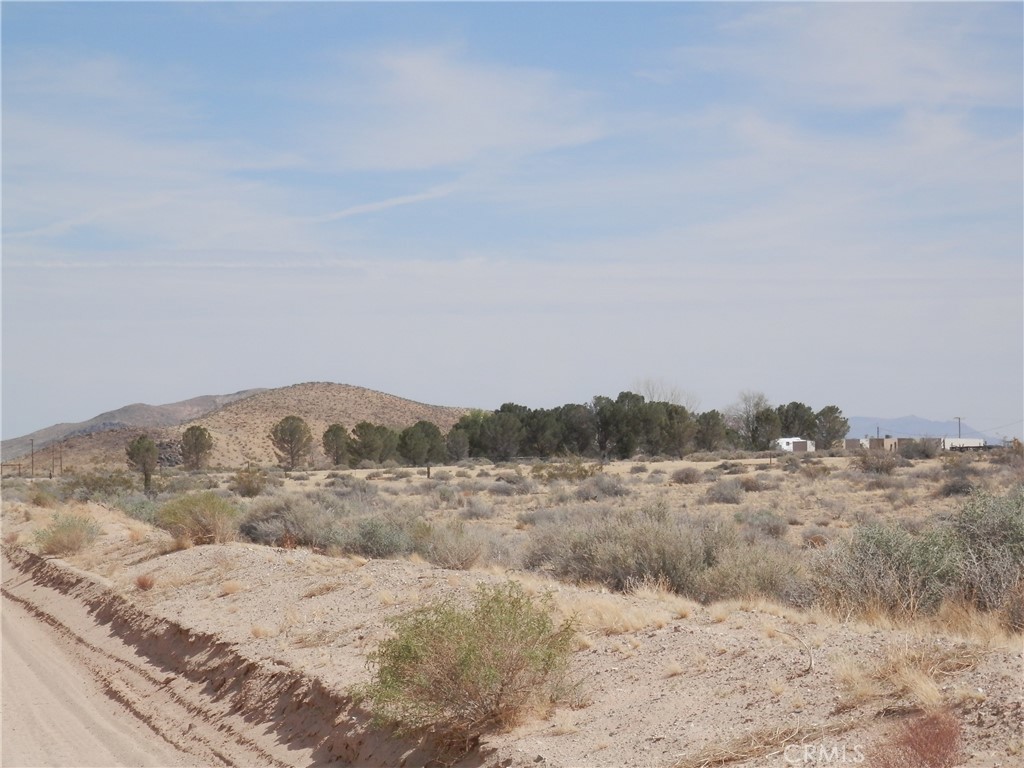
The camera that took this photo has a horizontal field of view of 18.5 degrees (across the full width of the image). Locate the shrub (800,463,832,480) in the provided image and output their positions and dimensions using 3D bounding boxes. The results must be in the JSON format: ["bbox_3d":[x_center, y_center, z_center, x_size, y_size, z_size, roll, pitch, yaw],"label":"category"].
[{"bbox_3d":[14.566,4.186,150.000,1.530,0.860,1.380,0,-1,0],"label":"shrub"}]

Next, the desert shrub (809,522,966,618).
[{"bbox_3d":[3.437,1.698,28.700,1.370,0.860,1.240,0,-1,0],"label":"desert shrub"}]

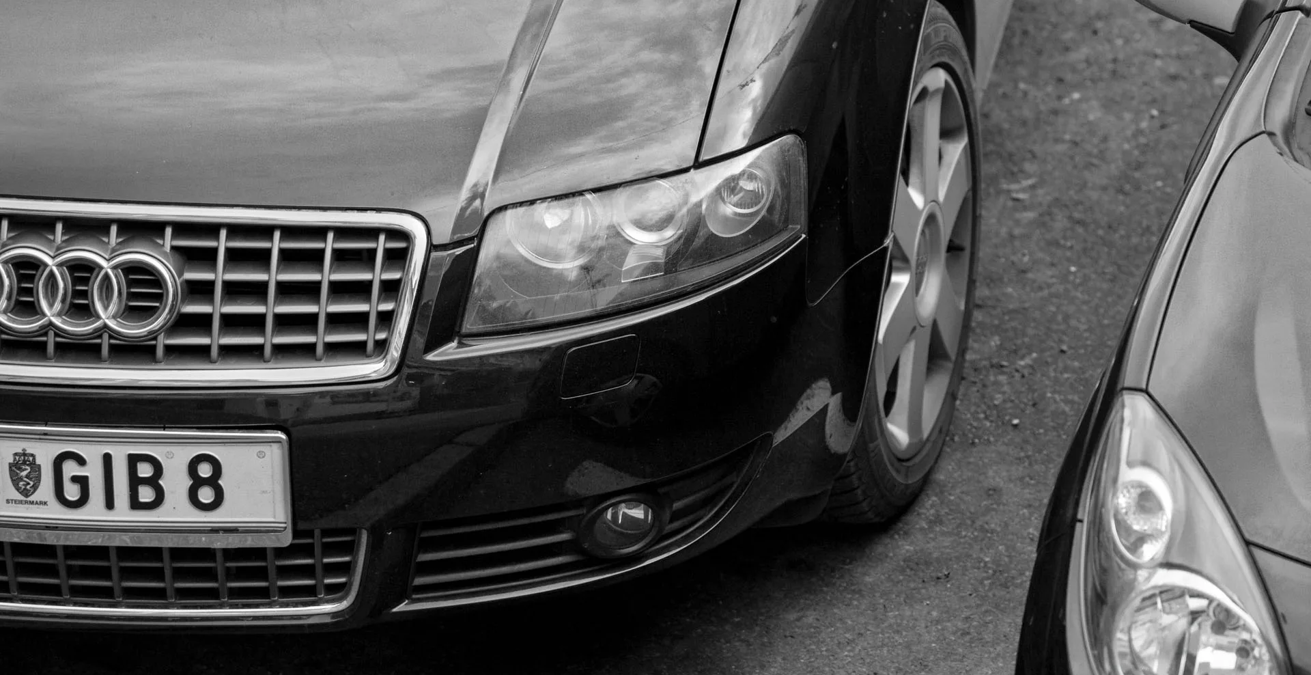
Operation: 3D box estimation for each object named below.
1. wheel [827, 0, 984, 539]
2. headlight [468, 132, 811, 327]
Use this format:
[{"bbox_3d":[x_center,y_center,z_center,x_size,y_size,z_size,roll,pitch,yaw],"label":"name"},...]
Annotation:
[{"bbox_3d":[0.207,-0.102,8.699,0.228,0.638,0.643,5,25,16],"label":"wheel"},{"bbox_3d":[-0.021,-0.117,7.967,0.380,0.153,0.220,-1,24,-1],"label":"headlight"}]

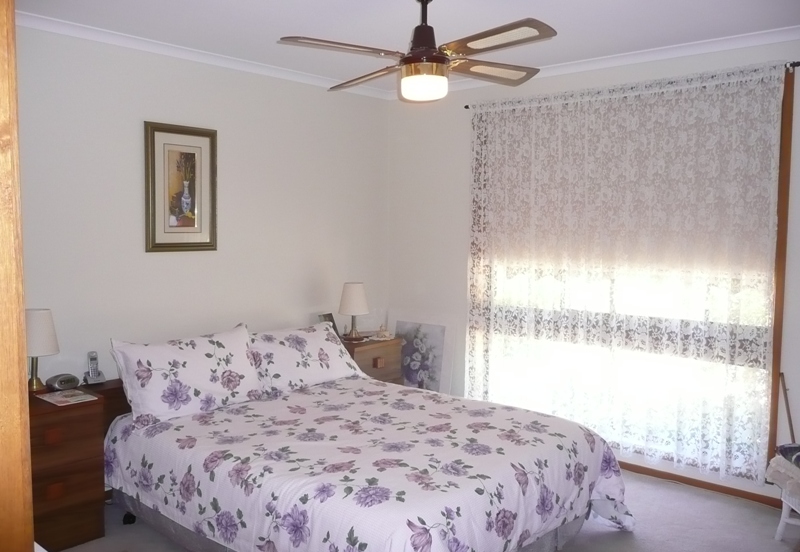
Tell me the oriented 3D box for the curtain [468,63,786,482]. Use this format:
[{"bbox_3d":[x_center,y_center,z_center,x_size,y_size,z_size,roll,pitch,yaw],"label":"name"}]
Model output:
[{"bbox_3d":[1.158,-0.056,3.809,1.878,2.089,0.080,5,7,42],"label":"curtain"}]

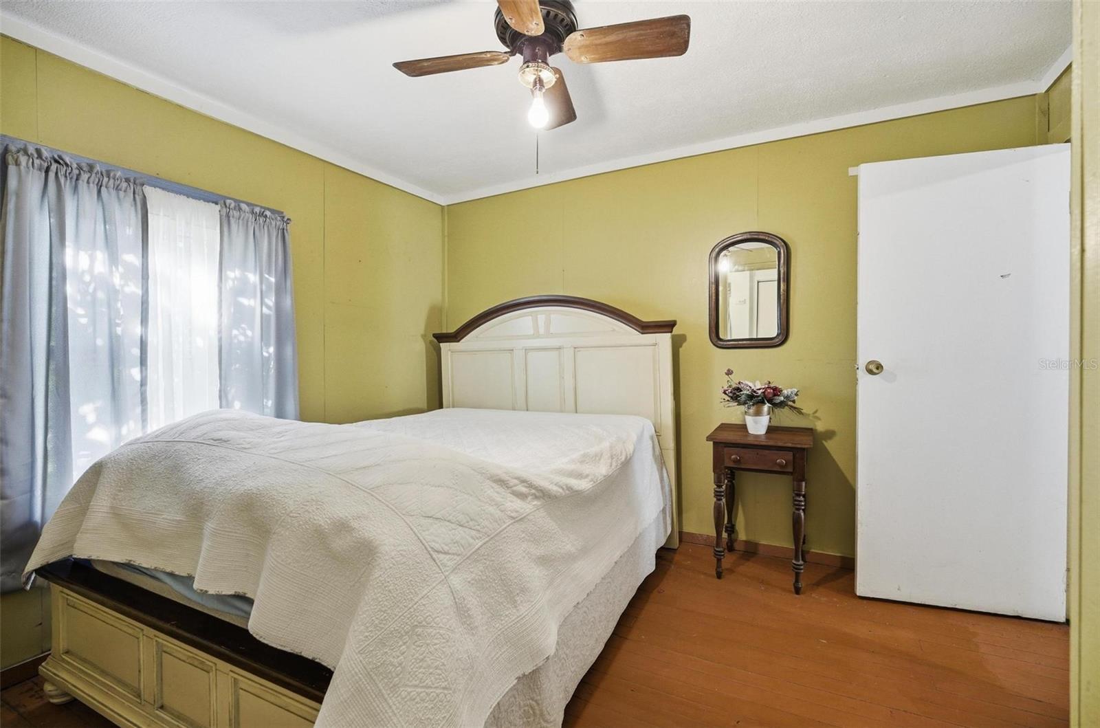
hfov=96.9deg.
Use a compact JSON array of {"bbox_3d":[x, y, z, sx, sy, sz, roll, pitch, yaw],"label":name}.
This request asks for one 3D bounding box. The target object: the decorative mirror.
[{"bbox_3d":[1.123,-0.422,2.782,0.415,0.665,0.040,0,1,28],"label":"decorative mirror"}]

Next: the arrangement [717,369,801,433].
[{"bbox_3d":[1.085,0.196,2.522,0.390,0.340,0.310,0,1,28],"label":"arrangement"}]

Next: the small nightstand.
[{"bbox_3d":[1.097,0.721,2.537,0.468,0.725,0.473,0,1,28],"label":"small nightstand"}]

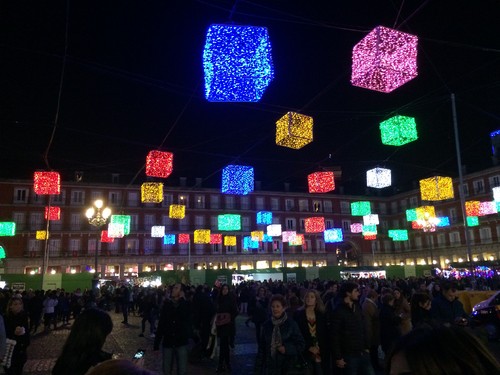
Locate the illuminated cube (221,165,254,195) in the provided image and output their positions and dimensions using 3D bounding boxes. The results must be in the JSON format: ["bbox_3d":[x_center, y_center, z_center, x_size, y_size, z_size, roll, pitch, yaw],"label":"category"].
[{"bbox_3d":[-0.703,-0.400,24.707,1.500,1.455,1.500,1,-13,-17],"label":"illuminated cube"}]

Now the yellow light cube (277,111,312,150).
[{"bbox_3d":[2.021,-2.528,18.980,1.200,1.164,1.200,4,-13,-25],"label":"yellow light cube"}]

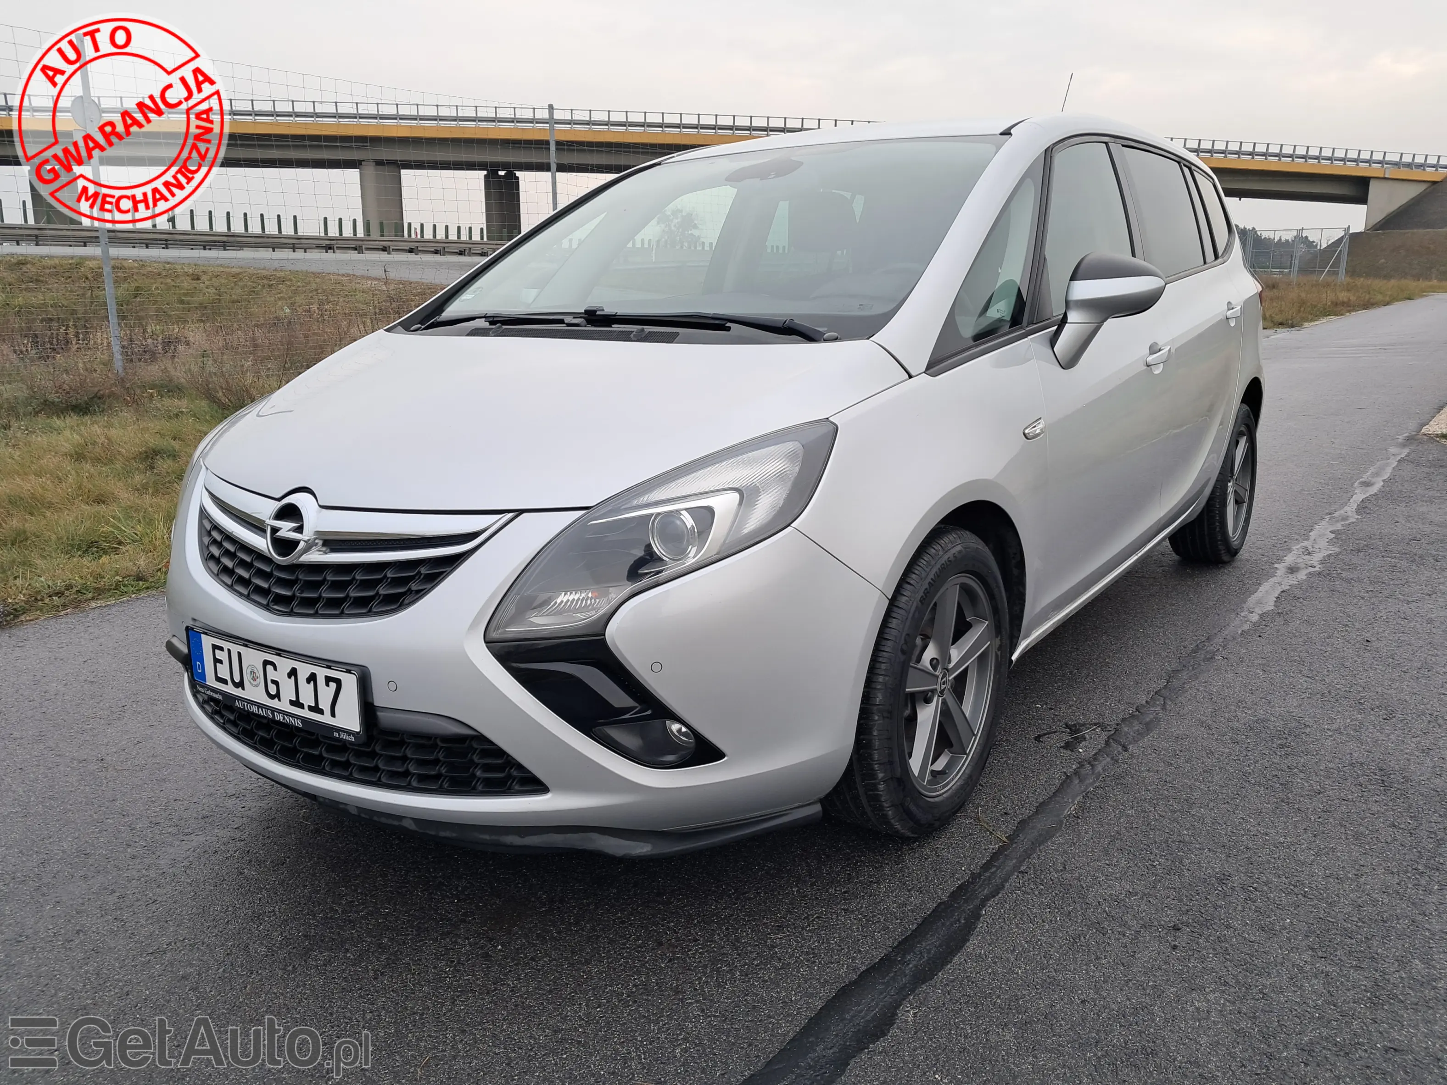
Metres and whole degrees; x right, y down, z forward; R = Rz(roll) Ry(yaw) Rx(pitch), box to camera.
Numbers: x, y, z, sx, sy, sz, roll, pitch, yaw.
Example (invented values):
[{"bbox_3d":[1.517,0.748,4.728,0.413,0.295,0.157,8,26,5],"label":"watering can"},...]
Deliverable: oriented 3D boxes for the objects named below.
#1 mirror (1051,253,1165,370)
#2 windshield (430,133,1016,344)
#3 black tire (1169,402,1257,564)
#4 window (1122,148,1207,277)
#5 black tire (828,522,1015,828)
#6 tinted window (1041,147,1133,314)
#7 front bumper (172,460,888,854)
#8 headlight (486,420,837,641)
[{"bbox_3d":[0.933,-0.566,2.763,0.210,0.280,0.240,7,16,35],"label":"mirror"},{"bbox_3d":[-0.029,-0.866,3.024,1.420,0.170,1.140,7,43,35],"label":"windshield"},{"bbox_3d":[1.991,-0.254,4.630,0.230,0.650,0.655,7,16,35],"label":"black tire"},{"bbox_3d":[1.560,-1.143,3.943,0.080,0.460,0.890,-14,3,37],"label":"window"},{"bbox_3d":[0.402,0.287,2.439,0.230,0.650,0.655,7,16,35],"label":"black tire"},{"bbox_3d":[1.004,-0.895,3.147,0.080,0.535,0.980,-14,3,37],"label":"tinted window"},{"bbox_3d":[-0.638,0.159,2.339,1.830,0.630,0.660,7,16,35],"label":"front bumper"},{"bbox_3d":[-0.063,-0.025,1.925,0.380,0.330,0.600,7,16,35],"label":"headlight"}]

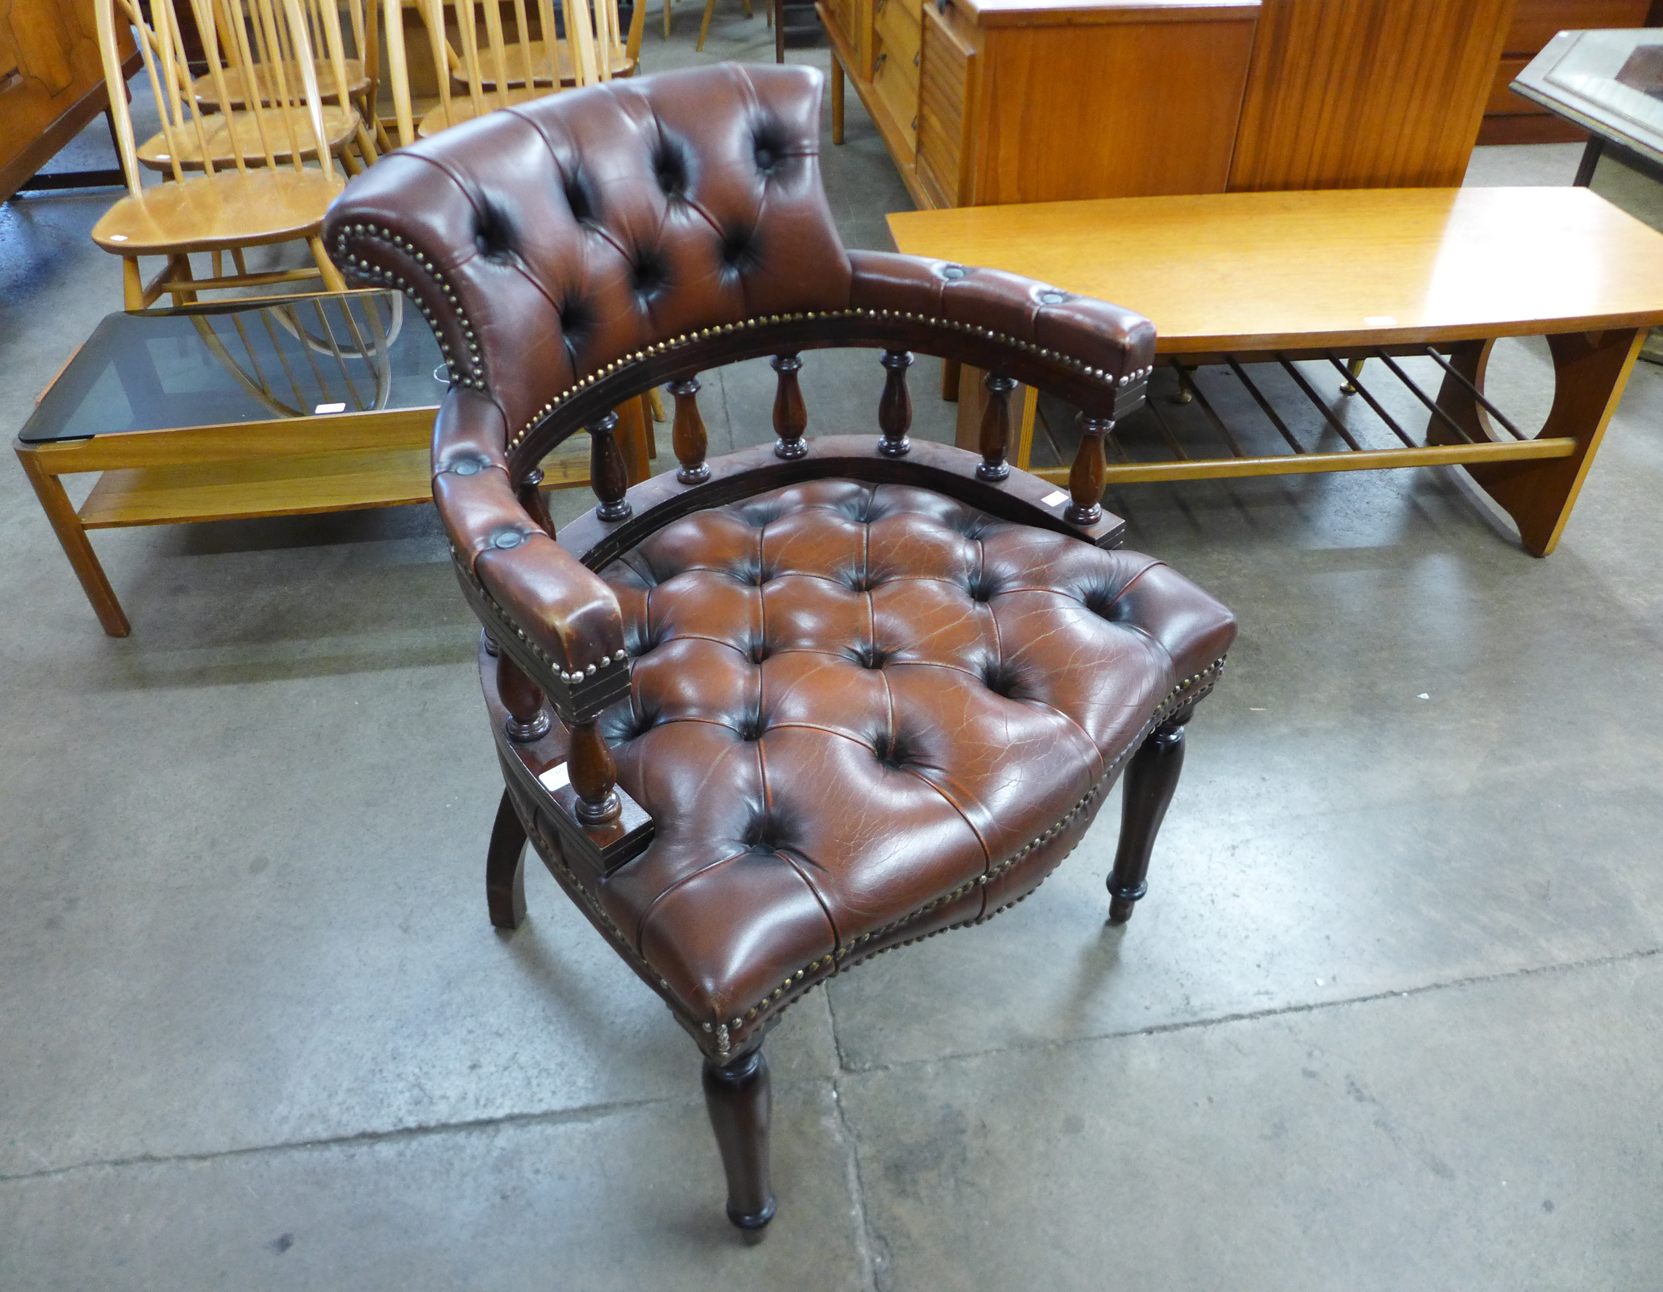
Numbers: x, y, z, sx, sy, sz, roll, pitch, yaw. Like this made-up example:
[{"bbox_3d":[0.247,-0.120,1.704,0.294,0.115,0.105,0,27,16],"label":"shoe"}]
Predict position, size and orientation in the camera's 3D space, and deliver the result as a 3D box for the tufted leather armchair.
[{"bbox_3d":[-0.044,-0.009,1.175,0.634,0.867,0.682,-30,49,-30],"label":"tufted leather armchair"}]

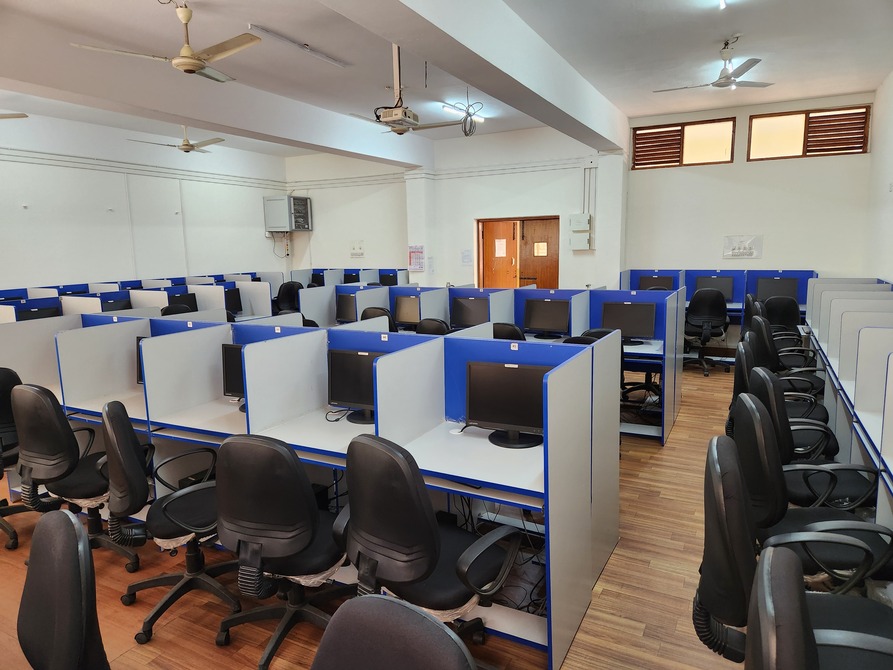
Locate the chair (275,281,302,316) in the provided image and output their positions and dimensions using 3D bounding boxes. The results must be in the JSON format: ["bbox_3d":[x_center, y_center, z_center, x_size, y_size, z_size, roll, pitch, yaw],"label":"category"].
[{"bbox_3d":[-2.692,-0.394,10.311,0.600,1.020,0.600,-6,10,-27],"label":"chair"}]

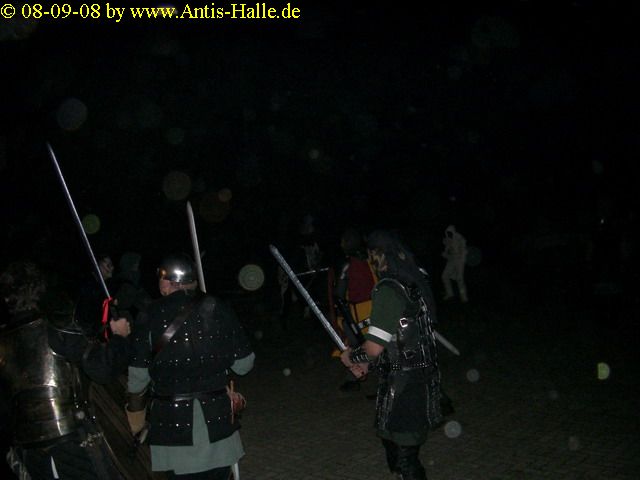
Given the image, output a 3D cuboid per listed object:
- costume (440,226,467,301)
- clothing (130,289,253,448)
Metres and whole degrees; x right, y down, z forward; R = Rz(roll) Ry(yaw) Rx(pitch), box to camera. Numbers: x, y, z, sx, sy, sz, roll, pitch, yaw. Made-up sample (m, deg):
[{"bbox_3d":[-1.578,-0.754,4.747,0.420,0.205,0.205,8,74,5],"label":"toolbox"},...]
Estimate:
[{"bbox_3d":[2.997,0.522,15.600,0.580,1.720,0.500,1,3,37],"label":"costume"},{"bbox_3d":[-0.704,0.704,3.850,0.650,0.860,0.420,-2,2,-16],"label":"clothing"}]

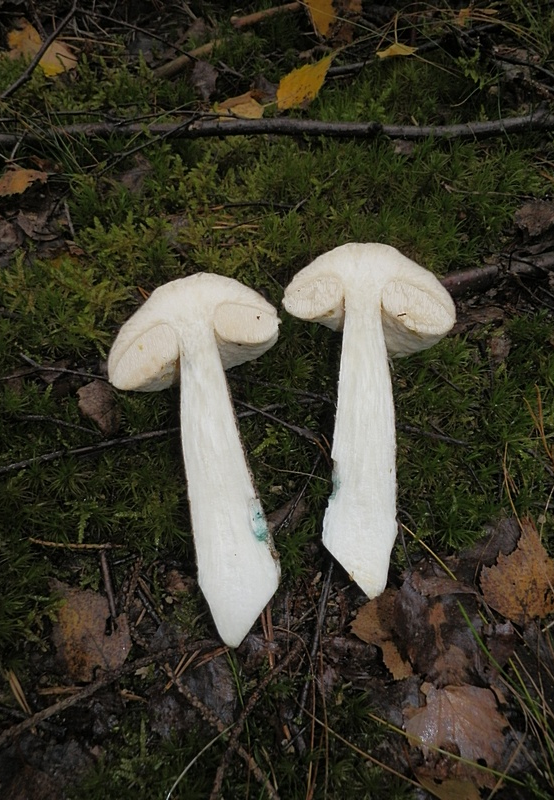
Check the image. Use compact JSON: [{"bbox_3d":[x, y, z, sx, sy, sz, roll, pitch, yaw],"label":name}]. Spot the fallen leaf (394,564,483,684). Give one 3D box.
[{"bbox_3d":[0.066,0.090,0.224,0.035,0.008,0.047,3,58,2],"label":"fallen leaf"}]

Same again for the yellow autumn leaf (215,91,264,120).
[{"bbox_3d":[-0.028,-0.216,0.409,0.037,0.008,0.030,-10,67,-5],"label":"yellow autumn leaf"}]

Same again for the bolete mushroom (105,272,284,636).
[{"bbox_3d":[-0.033,0.023,0.274,0.087,0.041,0.186,-8,62,-4],"label":"bolete mushroom"}]

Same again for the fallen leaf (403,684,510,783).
[{"bbox_3d":[0.067,0.122,0.204,0.037,0.008,0.034,-9,58,-5],"label":"fallen leaf"}]

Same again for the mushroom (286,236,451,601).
[{"bbox_3d":[0.043,0.006,0.284,0.089,0.042,0.188,4,62,2],"label":"mushroom"}]

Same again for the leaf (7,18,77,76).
[{"bbox_3d":[-0.191,-0.275,0.440,0.057,0.010,0.037,41,76,1],"label":"leaf"}]

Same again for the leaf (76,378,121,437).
[{"bbox_3d":[-0.087,0.003,0.275,0.018,0.007,0.034,-19,60,-12],"label":"leaf"}]

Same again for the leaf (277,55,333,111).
[{"bbox_3d":[0.021,-0.240,0.417,0.025,0.008,0.059,45,89,2],"label":"leaf"}]

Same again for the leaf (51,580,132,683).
[{"bbox_3d":[-0.076,0.089,0.226,0.027,0.007,0.044,-25,61,-15],"label":"leaf"}]

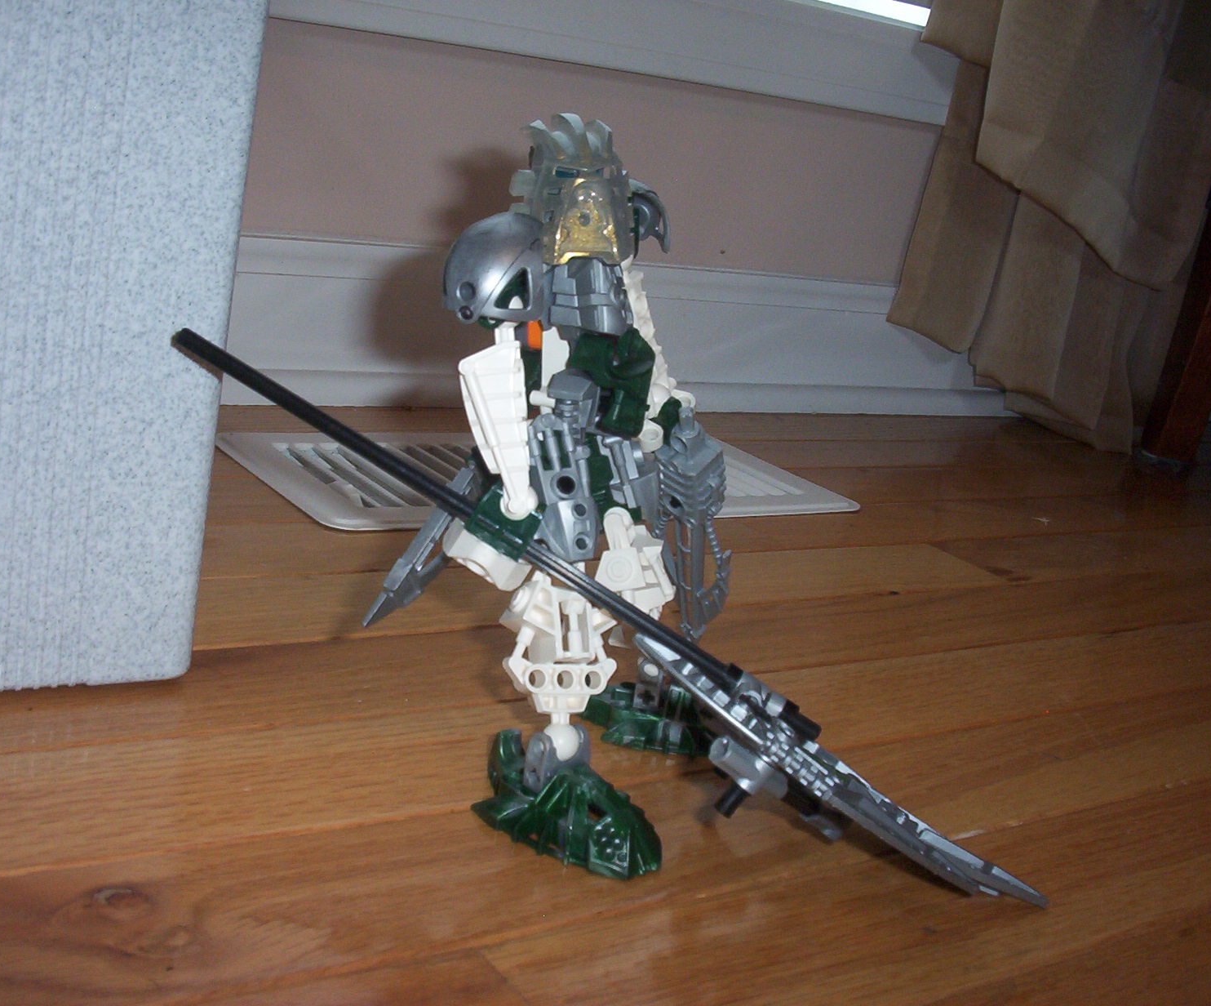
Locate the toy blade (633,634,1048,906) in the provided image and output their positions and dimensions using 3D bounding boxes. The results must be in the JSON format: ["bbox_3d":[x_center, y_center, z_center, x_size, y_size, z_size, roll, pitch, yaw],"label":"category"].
[{"bbox_3d":[0.060,0.069,0.391,0.128,0.022,0.032,33,19,7],"label":"toy blade"}]

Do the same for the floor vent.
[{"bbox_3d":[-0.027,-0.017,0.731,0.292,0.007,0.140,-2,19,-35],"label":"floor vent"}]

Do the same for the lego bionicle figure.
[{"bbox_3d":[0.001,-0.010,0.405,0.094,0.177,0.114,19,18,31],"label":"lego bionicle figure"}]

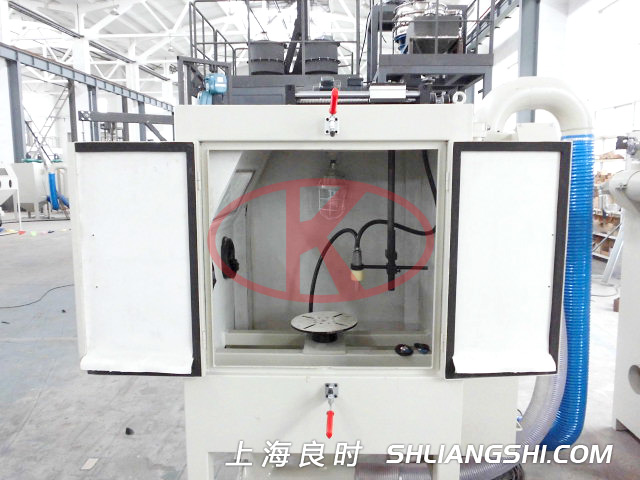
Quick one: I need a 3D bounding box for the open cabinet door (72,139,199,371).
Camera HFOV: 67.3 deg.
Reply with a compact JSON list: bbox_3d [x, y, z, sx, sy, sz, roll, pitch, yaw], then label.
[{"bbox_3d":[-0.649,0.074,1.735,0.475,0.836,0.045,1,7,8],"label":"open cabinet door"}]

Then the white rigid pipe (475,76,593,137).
[{"bbox_3d":[0.970,-0.607,2.190,0.530,0.275,0.140,0,7,0],"label":"white rigid pipe"}]

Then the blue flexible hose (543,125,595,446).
[{"bbox_3d":[1.210,0.288,2.311,0.209,1.549,0.190,0,7,0],"label":"blue flexible hose"}]

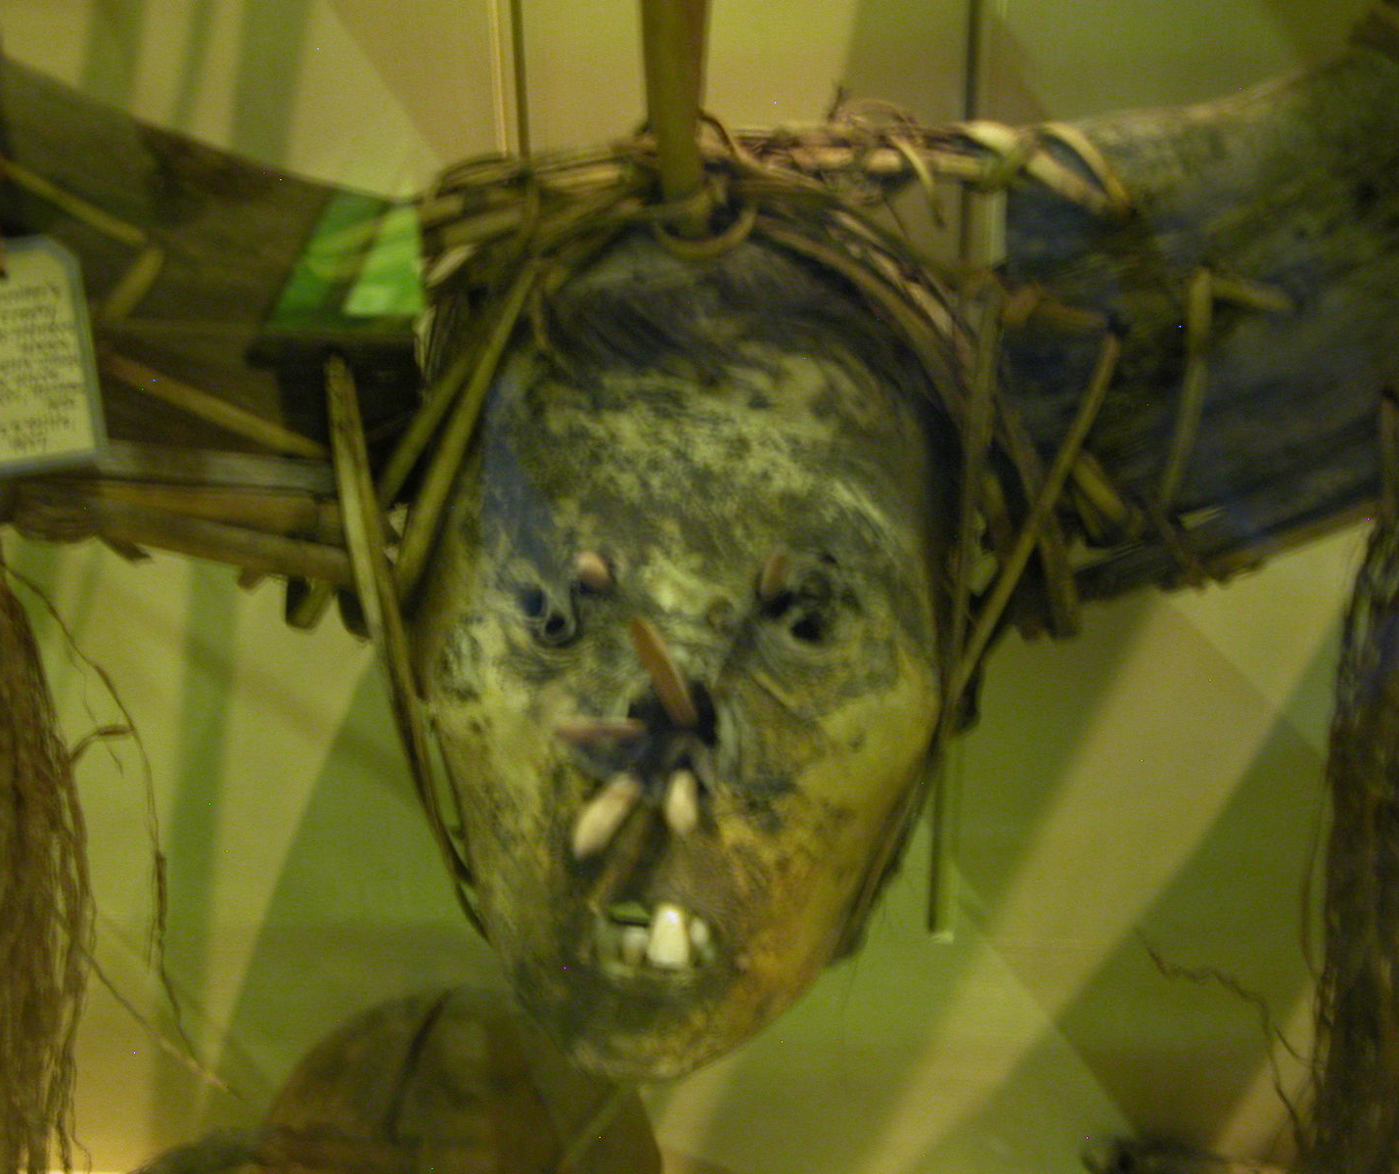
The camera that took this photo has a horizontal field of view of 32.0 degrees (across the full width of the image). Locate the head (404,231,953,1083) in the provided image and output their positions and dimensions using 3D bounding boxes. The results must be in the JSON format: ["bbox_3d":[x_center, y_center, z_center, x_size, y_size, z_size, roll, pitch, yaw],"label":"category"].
[{"bbox_3d":[-0.005,0.018,0.655,0.141,0.222,0.160,3,5,3],"label":"head"}]

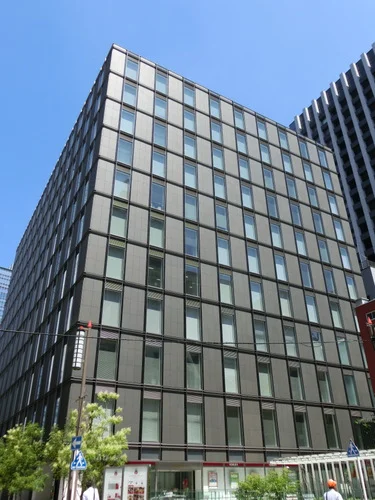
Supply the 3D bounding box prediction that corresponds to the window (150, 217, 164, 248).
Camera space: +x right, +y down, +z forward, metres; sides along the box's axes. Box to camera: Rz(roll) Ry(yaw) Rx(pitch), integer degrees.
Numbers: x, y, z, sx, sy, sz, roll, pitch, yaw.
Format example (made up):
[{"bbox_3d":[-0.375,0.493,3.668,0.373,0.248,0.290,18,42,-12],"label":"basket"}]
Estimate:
[{"bbox_3d":[-2.681,-1.585,37.398,1.300,2.850,0.150,15,-33,-26],"label":"window"}]

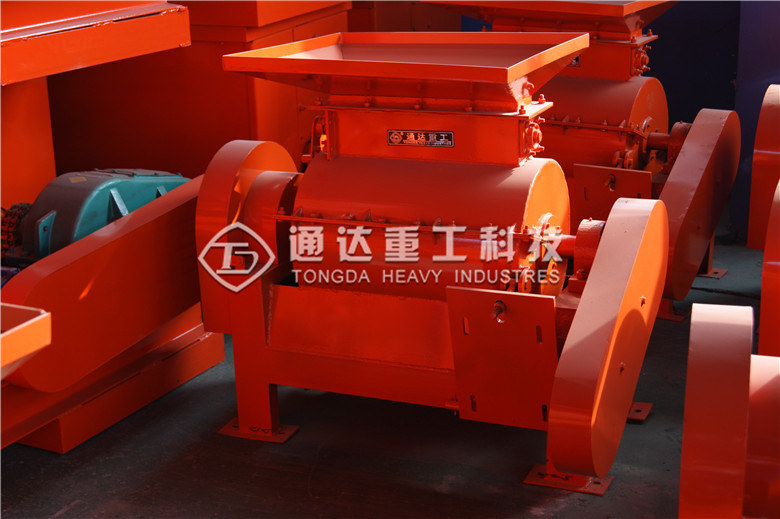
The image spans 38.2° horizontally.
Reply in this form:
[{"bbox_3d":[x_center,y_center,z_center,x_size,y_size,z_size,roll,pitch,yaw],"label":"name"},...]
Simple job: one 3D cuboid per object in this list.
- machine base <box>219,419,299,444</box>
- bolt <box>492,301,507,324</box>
[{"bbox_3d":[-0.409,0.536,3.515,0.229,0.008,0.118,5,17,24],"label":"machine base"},{"bbox_3d":[0.281,0.138,2.889,0.027,0.038,0.045,5,28,24],"label":"bolt"}]

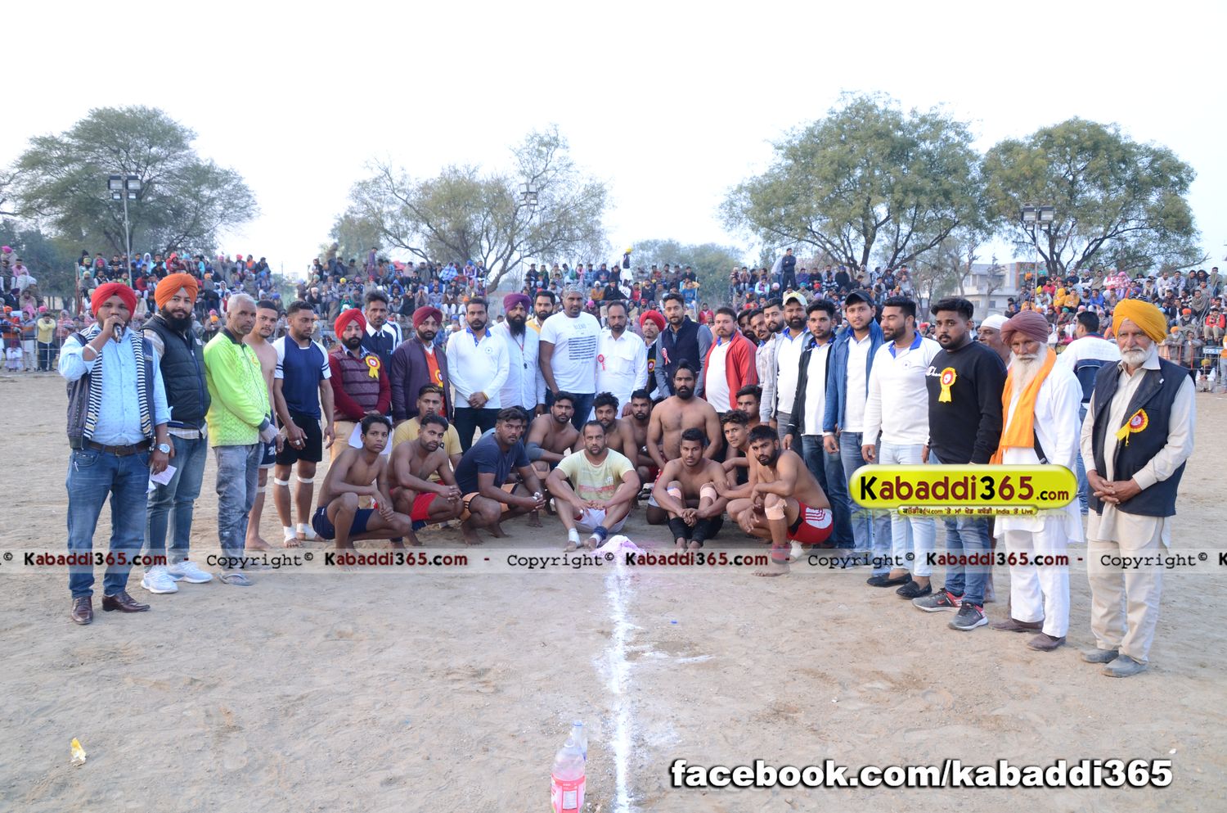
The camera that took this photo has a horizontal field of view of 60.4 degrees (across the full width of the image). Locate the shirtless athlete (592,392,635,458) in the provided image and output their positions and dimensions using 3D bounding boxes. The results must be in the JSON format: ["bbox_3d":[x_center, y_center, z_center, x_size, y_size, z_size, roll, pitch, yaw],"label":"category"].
[{"bbox_3d":[-0.042,0.418,8.300,0.600,1.040,0.660,0,5,-3],"label":"shirtless athlete"}]

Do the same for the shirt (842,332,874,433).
[{"bbox_3d":[1.537,-0.154,6.750,0.390,0.648,0.250,4,6,30],"label":"shirt"}]

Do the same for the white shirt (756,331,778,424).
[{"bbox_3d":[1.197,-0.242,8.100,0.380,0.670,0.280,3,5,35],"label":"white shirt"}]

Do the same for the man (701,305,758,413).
[{"bbox_3d":[0.988,0.034,8.800,0.560,1.720,0.420,3,5,30],"label":"man"}]

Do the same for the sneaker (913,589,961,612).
[{"bbox_3d":[1.817,1.077,5.929,0.288,0.120,0.110,-1,6,-22],"label":"sneaker"}]

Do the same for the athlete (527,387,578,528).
[{"bbox_3d":[-0.459,0.409,8.350,0.560,1.020,0.660,-1,5,-14],"label":"athlete"}]

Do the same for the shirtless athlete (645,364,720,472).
[{"bbox_3d":[0.579,0.271,8.550,0.660,1.280,0.620,1,4,3],"label":"shirtless athlete"}]

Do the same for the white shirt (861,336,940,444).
[{"bbox_3d":[1.735,-0.104,6.330,0.470,0.670,0.280,3,6,30],"label":"white shirt"}]

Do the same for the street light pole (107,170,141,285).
[{"bbox_3d":[-15.705,-4.264,34.000,1.030,6.200,0.450,-2,5,-30],"label":"street light pole"}]

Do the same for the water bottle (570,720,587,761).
[{"bbox_3d":[-0.116,1.175,3.500,0.067,0.240,0.067,0,4,0],"label":"water bottle"}]

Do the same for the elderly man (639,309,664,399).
[{"bbox_3d":[0.327,-0.002,9.100,0.500,1.662,0.310,1,5,6],"label":"elderly man"}]

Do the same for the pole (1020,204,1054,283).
[{"bbox_3d":[11.655,-3.223,29.000,0.880,4.720,0.350,1,5,6],"label":"pole"}]

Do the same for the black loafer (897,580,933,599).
[{"bbox_3d":[1.785,1.082,6.247,0.270,0.085,0.100,-2,6,-31],"label":"black loafer"}]

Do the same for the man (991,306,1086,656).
[{"bbox_3d":[2.157,0.361,5.398,0.380,1.698,0.520,-2,5,-36],"label":"man"}]

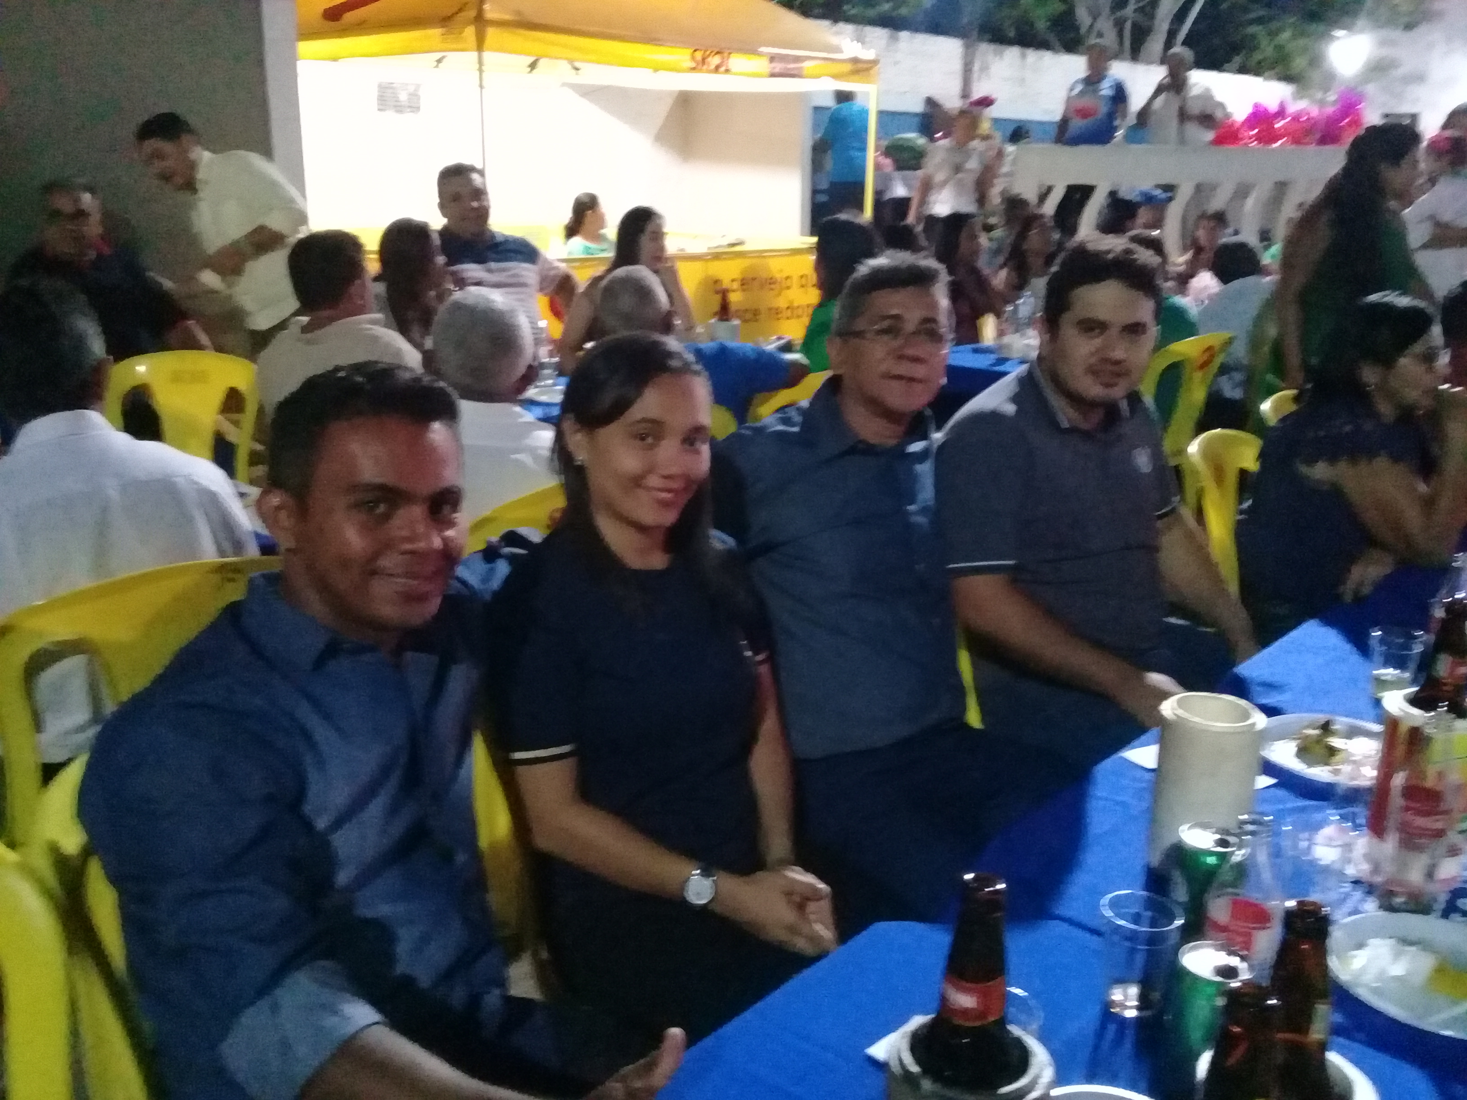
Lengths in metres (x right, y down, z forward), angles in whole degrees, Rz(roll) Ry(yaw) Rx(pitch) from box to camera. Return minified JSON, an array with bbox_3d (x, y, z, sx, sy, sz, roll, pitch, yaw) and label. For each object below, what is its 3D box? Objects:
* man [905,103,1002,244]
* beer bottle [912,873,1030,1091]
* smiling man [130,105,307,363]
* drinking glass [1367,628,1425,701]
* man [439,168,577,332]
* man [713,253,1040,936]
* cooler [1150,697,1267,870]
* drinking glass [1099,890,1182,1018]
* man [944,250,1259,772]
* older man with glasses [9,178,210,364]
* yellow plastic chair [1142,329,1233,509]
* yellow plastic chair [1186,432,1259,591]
[{"bbox_3d":[1.387,-1.863,8.338,0.550,1.730,0.380,4,17,12],"label":"man"},{"bbox_3d":[0.149,0.337,0.830,0.074,0.288,0.074,1,16,0],"label":"beer bottle"},{"bbox_3d":[-1.697,-0.731,4.614,0.620,1.570,0.500,-12,20,-37],"label":"smiling man"},{"bbox_3d":[0.919,0.157,1.814,0.076,0.085,0.076,1,15,0],"label":"drinking glass"},{"bbox_3d":[-0.829,-0.566,4.426,0.600,1.380,0.780,1,16,0],"label":"man"},{"bbox_3d":[0.297,0.262,1.860,0.550,1.316,0.800,-11,18,-37],"label":"man"},{"bbox_3d":[0.469,0.242,1.310,0.101,0.175,0.101,1,16,0],"label":"cooler"},{"bbox_3d":[0.342,0.346,1.115,0.068,0.089,0.068,1,15,0],"label":"drinking glass"},{"bbox_3d":[0.634,0.227,1.907,0.530,1.310,0.770,-12,21,-38],"label":"man"},{"bbox_3d":[-1.798,-0.380,3.818,0.600,1.348,0.750,-8,17,-30],"label":"older man with glasses"},{"bbox_3d":[1.384,-0.318,4.569,0.520,0.880,0.440,14,21,39],"label":"yellow plastic chair"},{"bbox_3d":[1.303,0.208,2.978,0.530,0.880,0.440,13,19,40],"label":"yellow plastic chair"}]

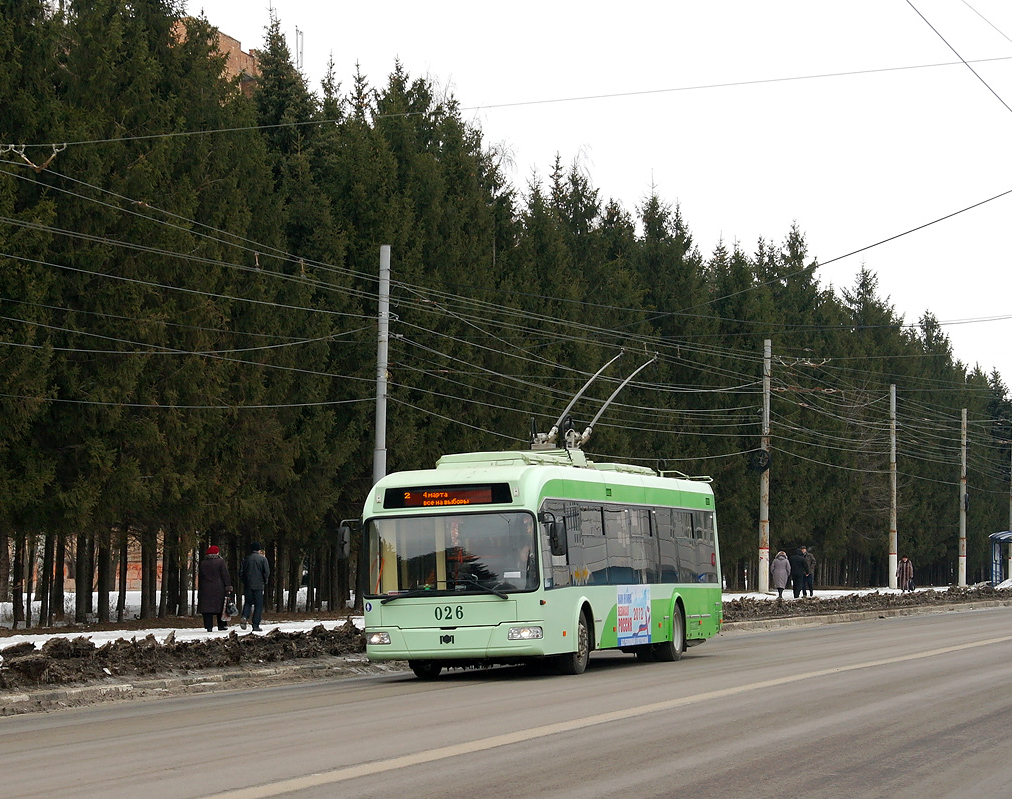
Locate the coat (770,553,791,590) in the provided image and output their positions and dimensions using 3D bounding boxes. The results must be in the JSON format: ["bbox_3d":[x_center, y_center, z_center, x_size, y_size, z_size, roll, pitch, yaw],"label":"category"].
[{"bbox_3d":[9.472,5.896,88.300,0.680,1.300,0.450,0,-3,18],"label":"coat"}]

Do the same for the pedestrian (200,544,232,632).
[{"bbox_3d":[-5.482,3.582,48.500,0.600,1.640,0.450,-1,-4,19],"label":"pedestrian"}]

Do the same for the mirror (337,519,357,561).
[{"bbox_3d":[-2.270,2.001,36.400,0.270,0.560,0.200,-4,-5,35],"label":"mirror"}]

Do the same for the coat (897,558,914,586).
[{"bbox_3d":[17.596,7.686,113.000,0.680,1.250,0.450,-1,-4,15],"label":"coat"}]

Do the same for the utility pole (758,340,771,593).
[{"bbox_3d":[9.510,2.427,93.763,0.350,9.250,0.350,0,-3,20],"label":"utility pole"}]

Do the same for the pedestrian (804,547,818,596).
[{"bbox_3d":[10.529,5.994,89.300,0.580,1.750,0.400,-1,-4,30],"label":"pedestrian"}]

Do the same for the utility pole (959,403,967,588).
[{"bbox_3d":[23.821,5.138,133.463,0.340,9.230,0.340,0,-3,20],"label":"utility pole"}]

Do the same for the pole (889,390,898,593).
[{"bbox_3d":[17.500,3.937,115.863,0.340,9.230,0.340,0,-3,20],"label":"pole"}]

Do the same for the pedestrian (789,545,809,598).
[{"bbox_3d":[10.078,5.965,88.300,0.640,1.750,0.420,0,-3,18],"label":"pedestrian"}]

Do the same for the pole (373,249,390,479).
[{"bbox_3d":[-2.959,0.725,61.000,0.300,8.800,0.300,0,-4,19],"label":"pole"}]

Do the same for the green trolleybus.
[{"bbox_3d":[0.886,2.580,40.300,2.550,3.200,11.600,-3,-4,17],"label":"green trolleybus"}]

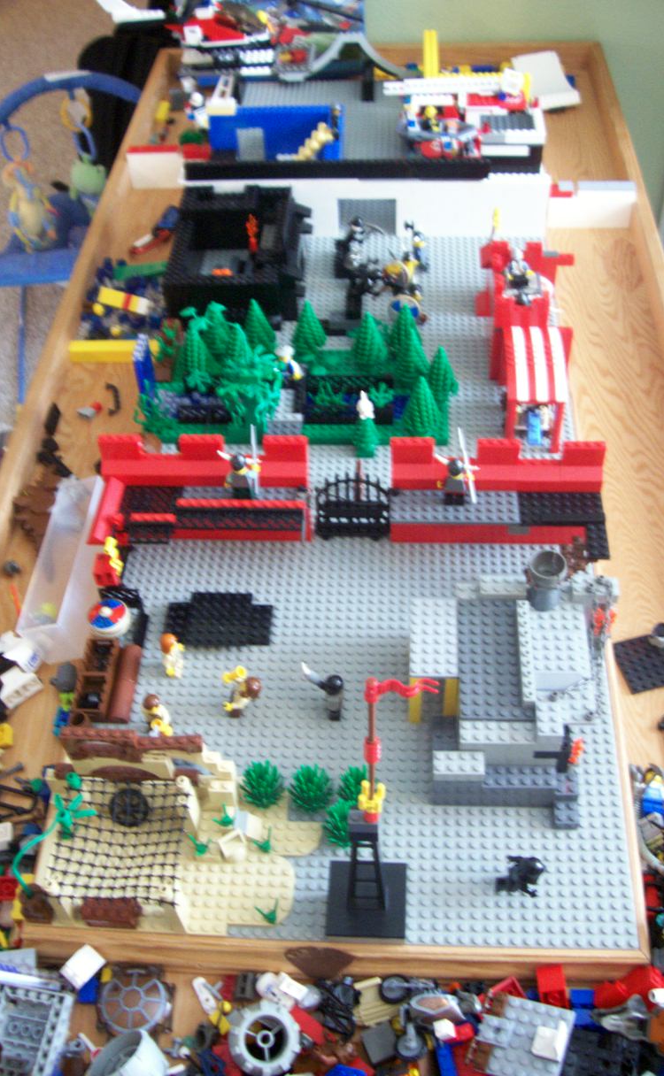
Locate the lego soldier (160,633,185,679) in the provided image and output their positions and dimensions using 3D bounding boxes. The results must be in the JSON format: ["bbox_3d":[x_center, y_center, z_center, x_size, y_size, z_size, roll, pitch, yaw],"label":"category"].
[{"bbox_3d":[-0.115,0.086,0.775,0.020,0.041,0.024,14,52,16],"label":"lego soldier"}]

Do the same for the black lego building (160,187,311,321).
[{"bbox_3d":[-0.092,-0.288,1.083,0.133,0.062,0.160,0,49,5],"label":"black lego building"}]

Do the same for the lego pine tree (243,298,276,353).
[{"bbox_3d":[-0.071,-0.198,0.991,0.032,0.064,0.032,1,49,4],"label":"lego pine tree"}]

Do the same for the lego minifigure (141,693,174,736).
[{"bbox_3d":[-0.123,0.124,0.734,0.021,0.042,0.018,-10,50,-6],"label":"lego minifigure"}]

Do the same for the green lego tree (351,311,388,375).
[{"bbox_3d":[0.032,-0.179,0.961,0.032,0.064,0.032,1,49,4],"label":"green lego tree"}]

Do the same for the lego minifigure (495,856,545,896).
[{"bbox_3d":[0.117,0.210,0.655,0.030,0.030,0.023,5,50,7],"label":"lego minifigure"}]

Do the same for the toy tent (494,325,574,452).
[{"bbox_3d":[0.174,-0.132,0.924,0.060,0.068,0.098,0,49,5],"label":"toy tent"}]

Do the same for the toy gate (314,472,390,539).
[{"bbox_3d":[0.015,-0.028,0.845,0.061,0.070,0.012,0,49,5],"label":"toy gate"}]

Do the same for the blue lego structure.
[{"bbox_3d":[-0.067,-0.464,1.235,0.160,0.064,0.050,1,49,4],"label":"blue lego structure"}]

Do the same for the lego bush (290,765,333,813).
[{"bbox_3d":[-0.014,0.166,0.698,0.028,0.034,0.028,1,49,4],"label":"lego bush"}]

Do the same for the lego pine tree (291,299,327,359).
[{"bbox_3d":[-0.021,-0.196,0.985,0.033,0.064,0.033,0,49,5],"label":"lego pine tree"}]

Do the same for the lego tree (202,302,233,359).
[{"bbox_3d":[-0.105,-0.192,0.979,0.032,0.064,0.032,1,49,4],"label":"lego tree"}]

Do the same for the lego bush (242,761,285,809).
[{"bbox_3d":[-0.045,0.164,0.702,0.029,0.036,0.029,0,49,5],"label":"lego bush"}]

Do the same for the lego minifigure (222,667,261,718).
[{"bbox_3d":[-0.064,0.107,0.743,0.025,0.042,0.025,5,50,7],"label":"lego minifigure"}]

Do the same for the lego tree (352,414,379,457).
[{"bbox_3d":[0.028,-0.089,0.912,0.022,0.039,0.022,1,49,4],"label":"lego tree"}]

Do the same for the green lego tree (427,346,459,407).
[{"bbox_3d":[0.095,-0.145,0.937,0.032,0.064,0.032,1,49,4],"label":"green lego tree"}]

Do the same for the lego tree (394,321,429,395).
[{"bbox_3d":[0.073,-0.165,0.949,0.033,0.066,0.033,0,49,5],"label":"lego tree"}]

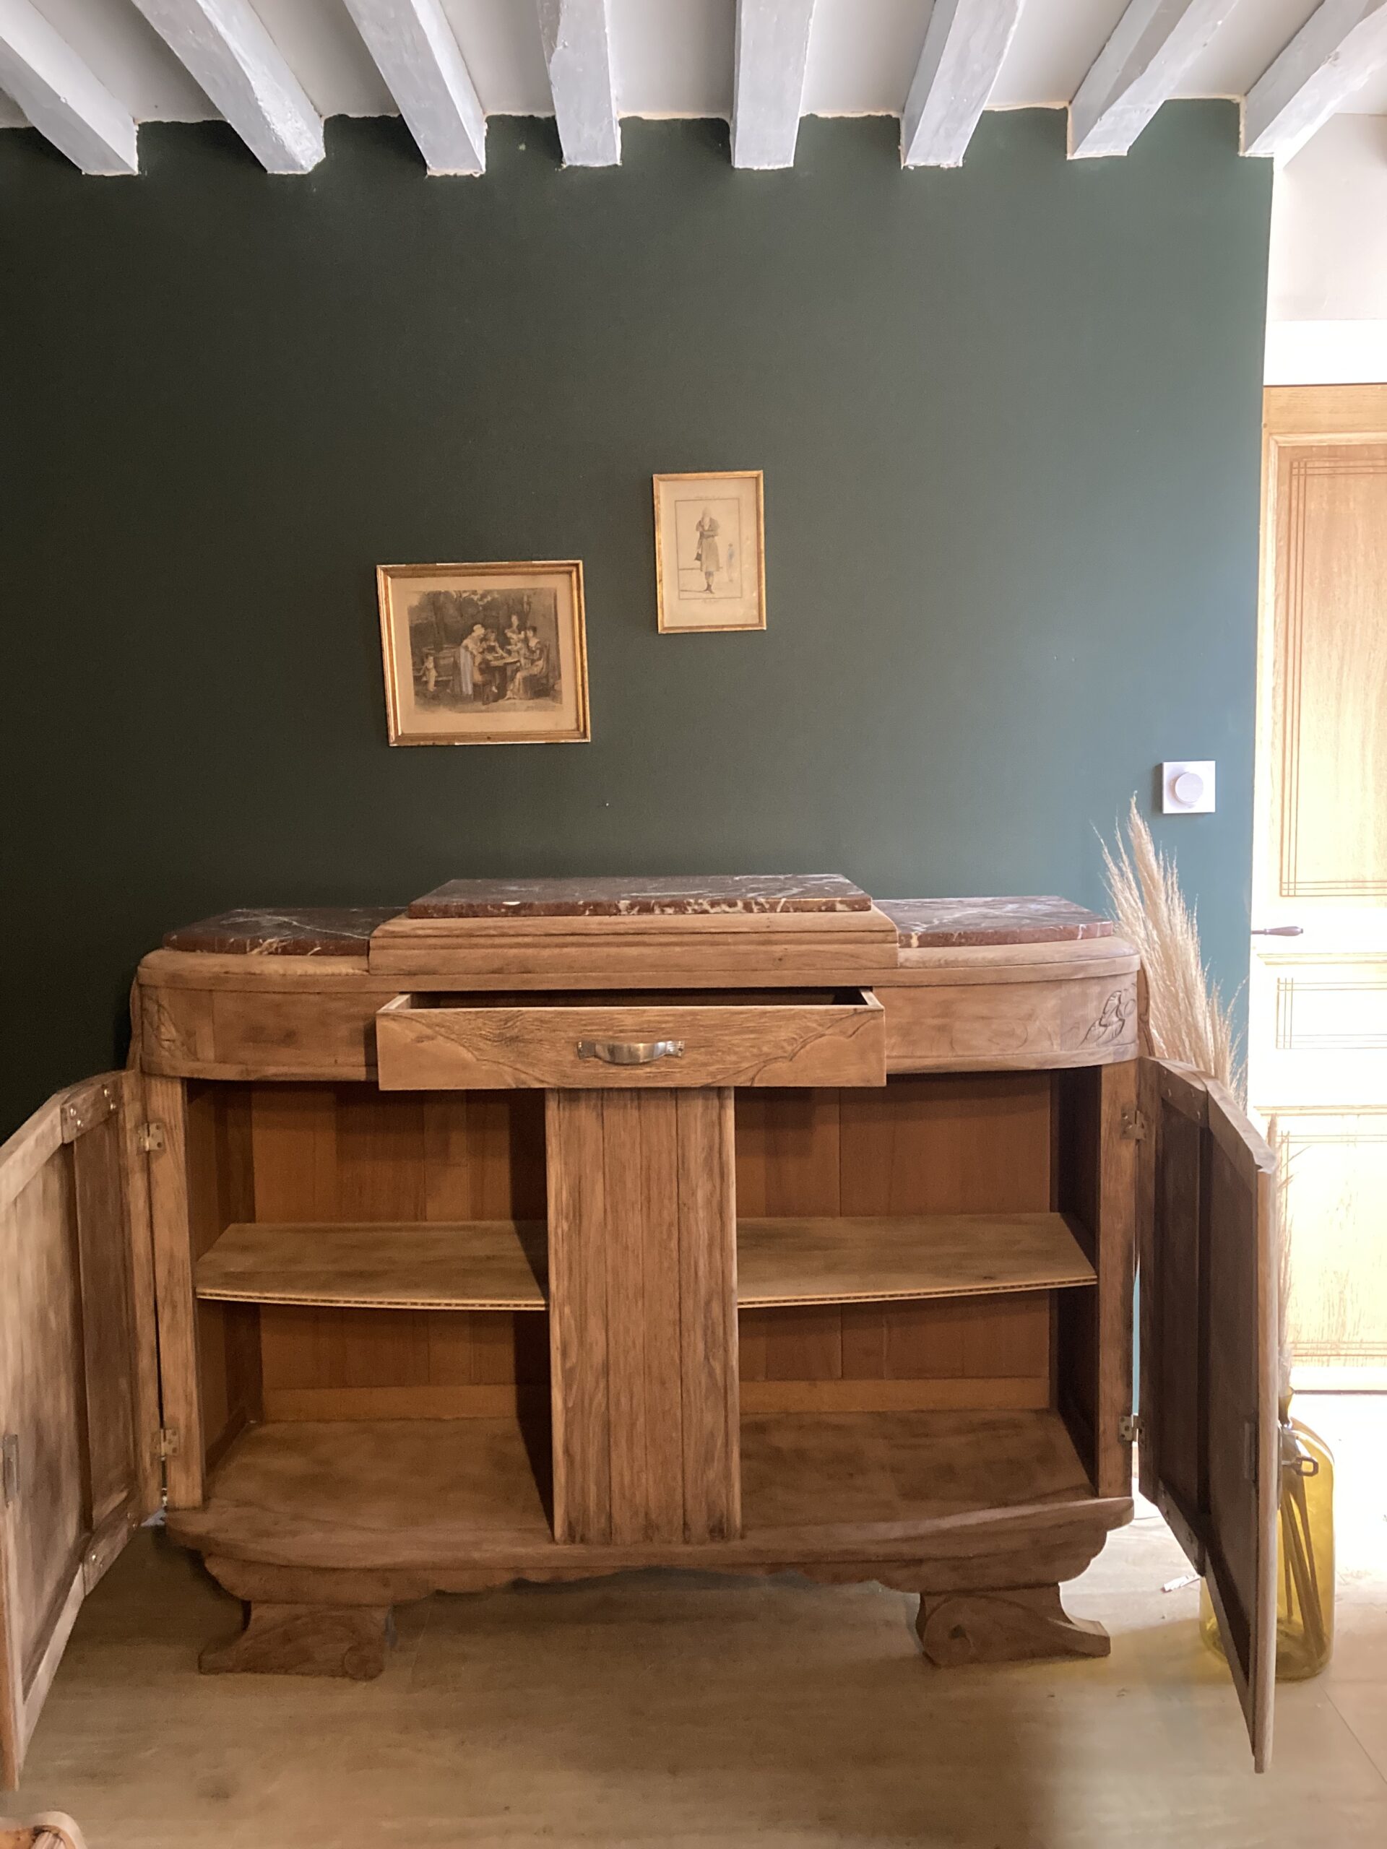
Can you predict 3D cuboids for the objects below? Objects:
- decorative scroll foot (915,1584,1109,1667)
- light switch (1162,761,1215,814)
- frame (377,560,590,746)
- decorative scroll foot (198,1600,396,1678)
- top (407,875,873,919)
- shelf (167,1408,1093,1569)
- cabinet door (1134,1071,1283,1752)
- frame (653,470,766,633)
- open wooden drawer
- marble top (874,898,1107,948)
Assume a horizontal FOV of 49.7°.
[{"bbox_3d":[0.459,0.982,2.140,0.266,0.112,0.071,-1,6,-5],"label":"decorative scroll foot"},{"bbox_3d":[0.782,-0.215,2.358,0.081,0.081,0.030,-1,6,1],"label":"light switch"},{"bbox_3d":[-0.327,-0.425,2.355,0.322,0.281,0.024,-1,6,1],"label":"frame"},{"bbox_3d":[-0.567,1.001,2.131,0.264,0.108,0.071,0,6,5],"label":"decorative scroll foot"},{"bbox_3d":[-0.073,-0.043,2.166,0.614,0.019,0.416,-1,6,1],"label":"top"},{"bbox_3d":[-0.066,0.839,2.231,1.370,0.030,0.431,-1,6,1],"label":"shelf"},{"bbox_3d":[0.640,0.535,1.837,0.068,0.637,0.599,0,6,5],"label":"cabinet door"},{"bbox_3d":[0.028,-0.580,2.337,0.170,0.244,0.018,-1,6,1],"label":"frame"},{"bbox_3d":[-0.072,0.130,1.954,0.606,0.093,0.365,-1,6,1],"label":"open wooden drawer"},{"bbox_3d":[0.419,-0.007,2.143,0.315,0.021,0.457,-1,6,1],"label":"marble top"}]

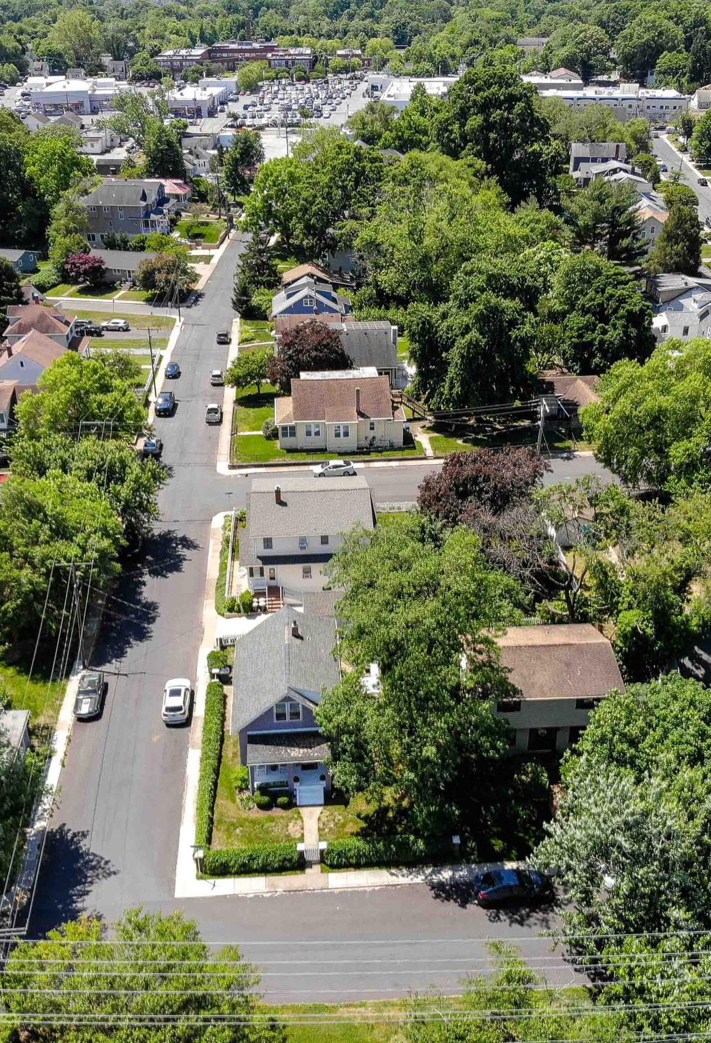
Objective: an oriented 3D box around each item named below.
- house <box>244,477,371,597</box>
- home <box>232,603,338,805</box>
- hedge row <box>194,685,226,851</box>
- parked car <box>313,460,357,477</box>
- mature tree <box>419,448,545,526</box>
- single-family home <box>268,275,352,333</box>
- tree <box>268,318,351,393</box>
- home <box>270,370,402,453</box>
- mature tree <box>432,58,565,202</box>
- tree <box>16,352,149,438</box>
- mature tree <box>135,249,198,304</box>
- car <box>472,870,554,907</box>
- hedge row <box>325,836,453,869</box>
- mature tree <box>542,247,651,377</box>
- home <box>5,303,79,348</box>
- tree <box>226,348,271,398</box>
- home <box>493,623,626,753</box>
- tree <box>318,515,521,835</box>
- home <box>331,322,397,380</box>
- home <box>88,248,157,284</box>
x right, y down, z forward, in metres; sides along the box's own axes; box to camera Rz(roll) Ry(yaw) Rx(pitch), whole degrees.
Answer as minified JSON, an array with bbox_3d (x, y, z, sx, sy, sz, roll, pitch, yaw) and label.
[{"bbox_3d":[-4.309,0.828,87.029,11.350,7.900,10.900,-2,29,-4],"label":"house"},{"bbox_3d":[-4.796,12.622,69.335,7.900,7.500,13.500,-2,29,-4],"label":"home"},{"bbox_3d":[-9.850,15.908,65.158,1.250,1.400,14.300,-2,29,-3],"label":"hedge row"},{"bbox_3d":[-2.267,-5.750,104.712,4.500,1.470,1.800,-2,29,-4],"label":"parked car"},{"bbox_3d":[12.642,-2.771,97.373,13.120,8.350,12.860,0,29,0],"label":"mature tree"},{"bbox_3d":[-6.700,-32.619,145.140,11.500,7.200,9.400,-2,29,-3],"label":"single-family home"},{"bbox_3d":[-6.173,-22.120,130.976,11.320,10.290,11.090,0,29,0],"label":"tree"},{"bbox_3d":[-1.855,-13.156,109.067,14.150,6.900,10.500,-2,29,-4],"label":"home"},{"bbox_3d":[30.855,-83.507,211.177,27.000,29.500,26.000,-2,29,-4],"label":"mature tree"},{"bbox_3d":[-32.971,-14.578,116.467,15.540,10.880,15.230,0,29,0],"label":"tree"},{"bbox_3d":[-30.100,-40.390,158.553,10.000,8.000,9.500,0,29,0],"label":"mature tree"},{"bbox_3d":[9.850,22.481,59.694,4.720,1.450,1.850,-2,29,-4],"label":"car"},{"bbox_3d":[2.012,20.785,61.266,7.900,1.400,1.050,-2,29,-4],"label":"hedge row"},{"bbox_3d":[33.868,-29.101,136.158,15.390,17.610,15.080,0,29,0],"label":"mature tree"},{"bbox_3d":[-45.947,-28.576,142.845,9.800,7.200,9.000,-2,29,-4],"label":"home"},{"bbox_3d":[-14.652,-20.528,132.315,6.220,6.210,6.090,0,29,0],"label":"tree"},{"bbox_3d":[12.400,11.310,67.621,9.500,7.000,7.900,-2,29,-4],"label":"home"},{"bbox_3d":[3.500,9.282,57.762,11.600,20.200,11.200,0,29,0],"label":"tree"},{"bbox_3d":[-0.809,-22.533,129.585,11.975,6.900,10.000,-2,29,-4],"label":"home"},{"bbox_3d":[-40.869,-47.251,177.913,15.315,4.900,9.200,6,30,10],"label":"home"}]

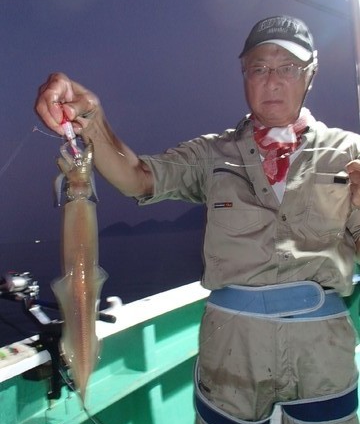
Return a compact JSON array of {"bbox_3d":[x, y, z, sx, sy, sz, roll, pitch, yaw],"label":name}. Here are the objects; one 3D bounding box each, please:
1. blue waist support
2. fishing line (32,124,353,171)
[{"bbox_3d":[0.246,0.213,0.990,0.348,0.100,0.255,-2,-3,11],"label":"blue waist support"},{"bbox_3d":[0.051,-0.131,0.800,0.650,0.080,0.060,-2,-3,-12],"label":"fishing line"}]

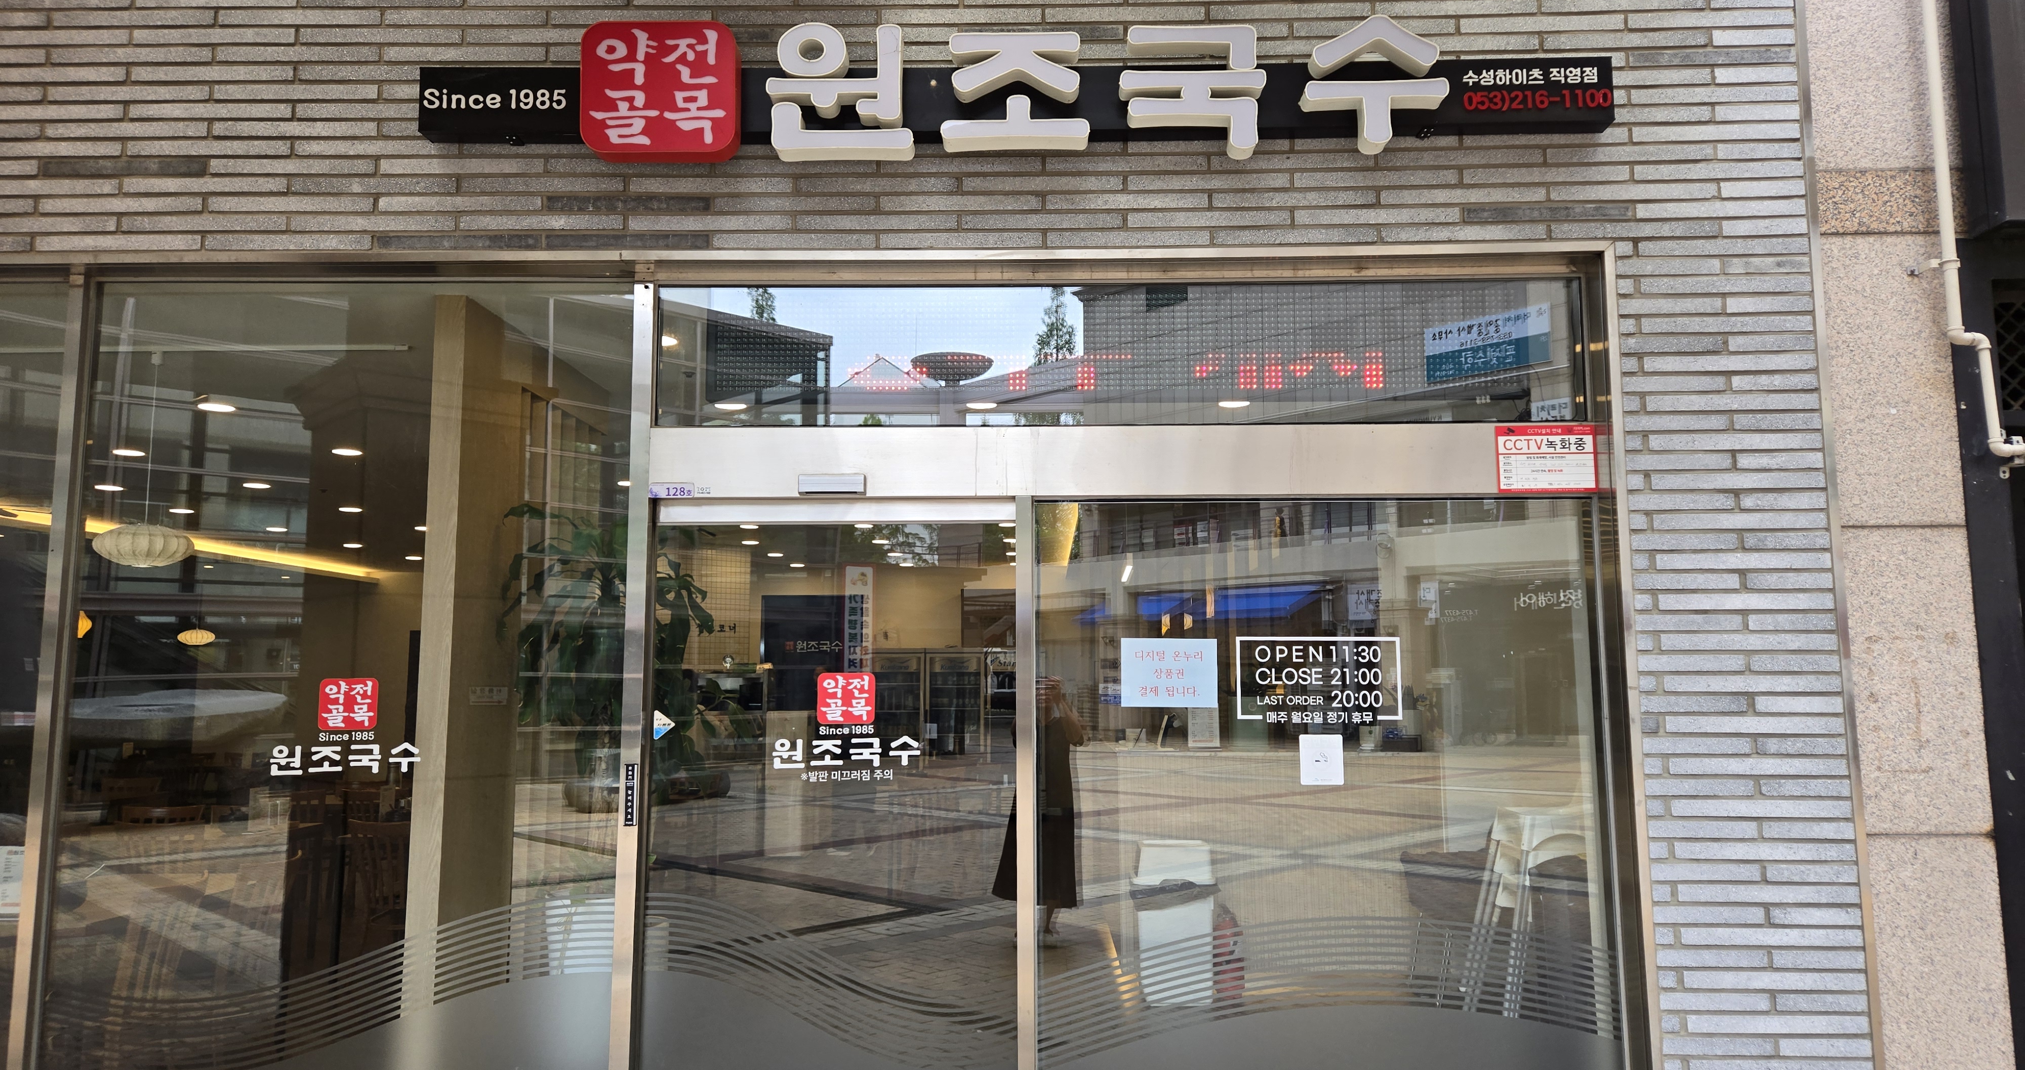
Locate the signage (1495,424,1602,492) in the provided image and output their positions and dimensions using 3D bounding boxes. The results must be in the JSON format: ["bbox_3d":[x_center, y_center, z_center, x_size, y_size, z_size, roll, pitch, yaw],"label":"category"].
[{"bbox_3d":[1.628,-0.231,4.093,0.301,0.206,0.010,0,-6,0],"label":"signage"}]

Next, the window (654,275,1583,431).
[{"bbox_3d":[0.334,-0.565,4.175,2.870,0.450,0.080,0,-6,0],"label":"window"}]

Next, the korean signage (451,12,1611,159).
[{"bbox_3d":[0.006,-1.317,4.038,3.581,0.398,0.173,0,-6,0],"label":"korean signage"}]

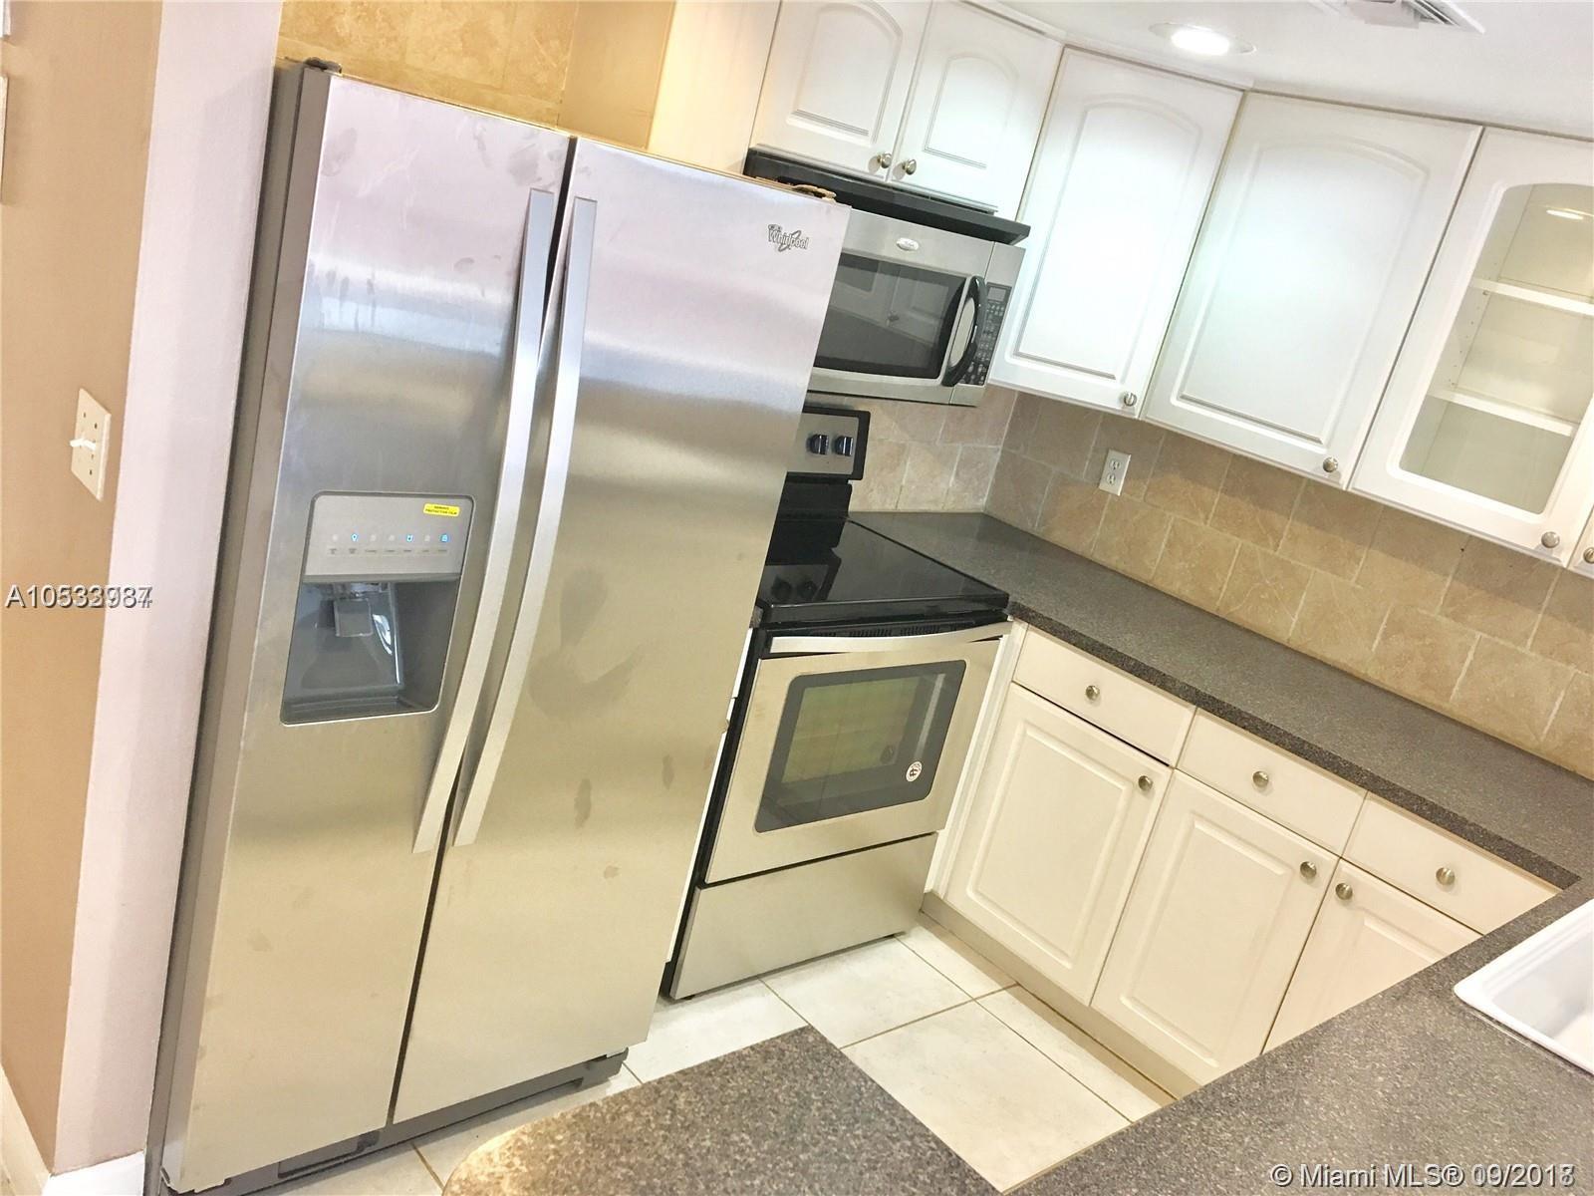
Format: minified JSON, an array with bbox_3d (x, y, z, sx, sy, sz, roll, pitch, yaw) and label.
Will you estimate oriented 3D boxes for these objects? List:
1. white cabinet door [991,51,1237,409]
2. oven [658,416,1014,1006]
[{"bbox_3d":[0.718,-0.842,3.142,0.410,0.757,0.025,14,17,0],"label":"white cabinet door"},{"bbox_3d":[-0.035,0.205,3.185,0.757,1.215,0.670,-2,23,-43],"label":"oven"}]

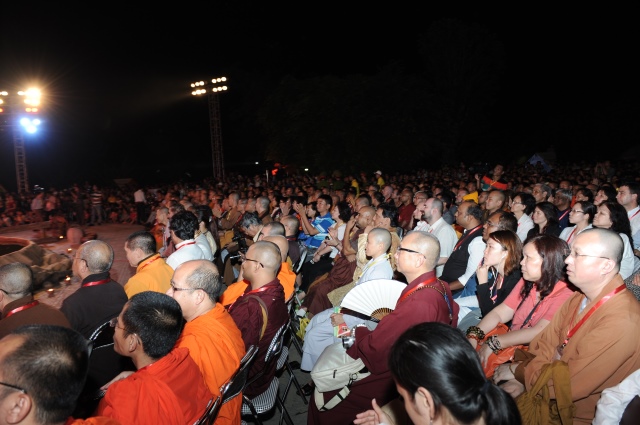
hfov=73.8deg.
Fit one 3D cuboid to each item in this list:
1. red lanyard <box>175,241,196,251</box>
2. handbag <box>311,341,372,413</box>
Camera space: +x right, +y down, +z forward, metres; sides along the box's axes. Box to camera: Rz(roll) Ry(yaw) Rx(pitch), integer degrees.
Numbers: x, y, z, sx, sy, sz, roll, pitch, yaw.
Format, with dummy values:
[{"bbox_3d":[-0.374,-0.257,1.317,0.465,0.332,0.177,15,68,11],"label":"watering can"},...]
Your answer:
[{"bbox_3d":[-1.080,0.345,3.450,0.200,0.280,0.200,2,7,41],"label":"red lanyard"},{"bbox_3d":[0.091,0.680,1.800,0.230,0.180,0.210,-1,5,15],"label":"handbag"}]

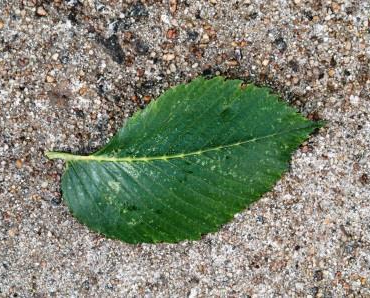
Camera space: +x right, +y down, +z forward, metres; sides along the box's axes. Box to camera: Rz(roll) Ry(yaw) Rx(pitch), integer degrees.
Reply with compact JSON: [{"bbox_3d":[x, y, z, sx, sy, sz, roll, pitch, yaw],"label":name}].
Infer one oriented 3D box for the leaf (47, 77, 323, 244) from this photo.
[{"bbox_3d":[0.001,0.004,0.830,0.118,0.010,0.069,-10,82,-1],"label":"leaf"}]

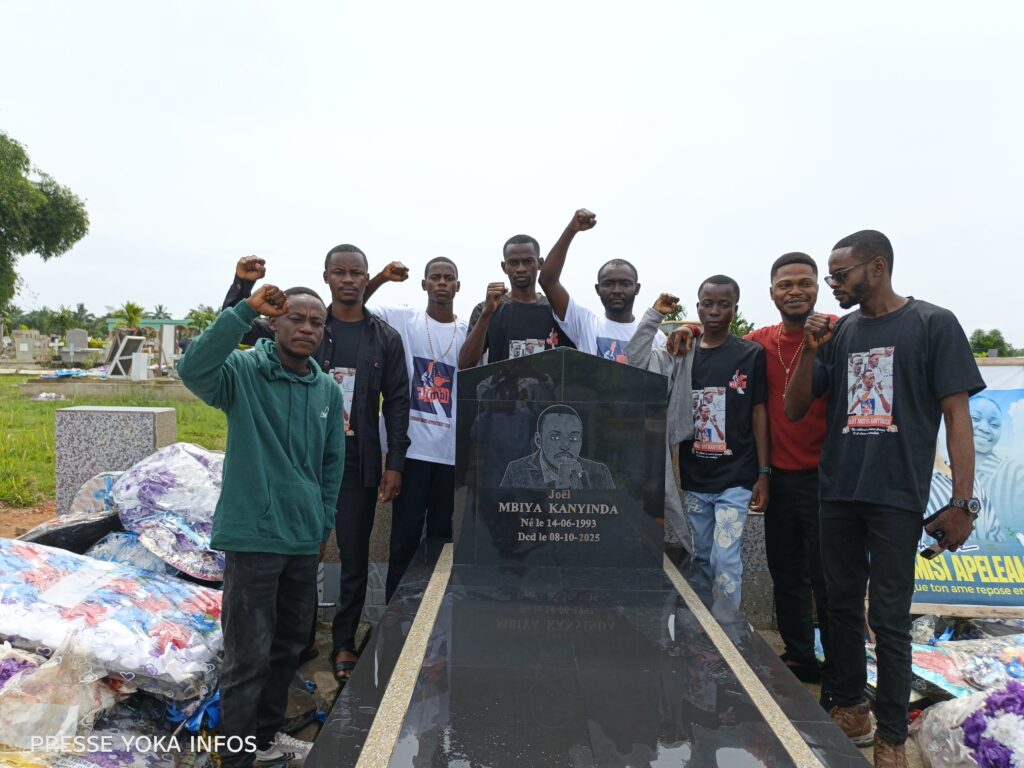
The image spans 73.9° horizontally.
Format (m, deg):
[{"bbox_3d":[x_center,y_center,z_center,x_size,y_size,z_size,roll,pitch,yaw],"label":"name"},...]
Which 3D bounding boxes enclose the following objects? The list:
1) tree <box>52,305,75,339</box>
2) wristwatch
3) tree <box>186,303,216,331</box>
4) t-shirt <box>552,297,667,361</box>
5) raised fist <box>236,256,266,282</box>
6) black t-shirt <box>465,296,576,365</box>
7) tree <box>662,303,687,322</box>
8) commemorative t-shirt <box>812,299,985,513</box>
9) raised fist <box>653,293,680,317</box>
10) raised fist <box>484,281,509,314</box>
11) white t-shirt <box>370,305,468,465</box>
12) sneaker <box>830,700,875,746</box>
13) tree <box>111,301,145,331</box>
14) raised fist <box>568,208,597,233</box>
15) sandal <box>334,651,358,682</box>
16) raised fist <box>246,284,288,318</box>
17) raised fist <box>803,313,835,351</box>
[{"bbox_3d":[-23.753,-2.545,36.090,1.600,3.327,1.600,1,3,0],"label":"tree"},{"bbox_3d":[1.430,0.392,2.150,0.078,0.050,0.070,1,3,-9],"label":"wristwatch"},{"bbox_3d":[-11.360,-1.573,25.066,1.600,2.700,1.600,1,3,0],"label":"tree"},{"bbox_3d":[0.446,0.002,3.020,0.520,0.740,0.290,1,3,7],"label":"t-shirt"},{"bbox_3d":[-1.041,-0.458,2.720,0.110,0.105,0.095,0,3,-23],"label":"raised fist"},{"bbox_3d":[0.047,-0.043,3.060,0.520,0.730,0.280,1,3,-2],"label":"black t-shirt"},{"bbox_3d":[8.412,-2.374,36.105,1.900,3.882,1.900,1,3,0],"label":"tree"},{"bbox_3d":[1.286,0.065,2.270,0.550,0.680,0.320,4,4,43],"label":"commemorative t-shirt"},{"bbox_3d":[0.640,-0.330,2.820,0.105,0.100,0.095,1,3,-3],"label":"raised fist"},{"bbox_3d":[-0.067,-0.371,2.950,0.095,0.120,0.095,1,3,-3],"label":"raised fist"},{"bbox_3d":[-0.426,0.012,3.200,0.540,0.760,0.280,1,3,-7],"label":"white t-shirt"},{"bbox_3d":[1.100,1.136,2.260,0.290,0.140,0.110,-1,4,-37],"label":"sneaker"},{"bbox_3d":[-18.107,-2.258,32.090,1.600,3.343,1.600,1,3,0],"label":"tree"},{"bbox_3d":[0.311,-0.721,3.000,0.110,0.105,0.095,0,3,-11],"label":"raised fist"},{"bbox_3d":[-0.685,1.118,2.780,0.105,0.090,0.270,0,3,-16],"label":"sandal"},{"bbox_3d":[-0.765,-0.258,2.130,0.130,0.105,0.100,0,3,-14],"label":"raised fist"},{"bbox_3d":[0.991,-0.170,2.200,0.100,0.120,0.100,2,3,21],"label":"raised fist"}]

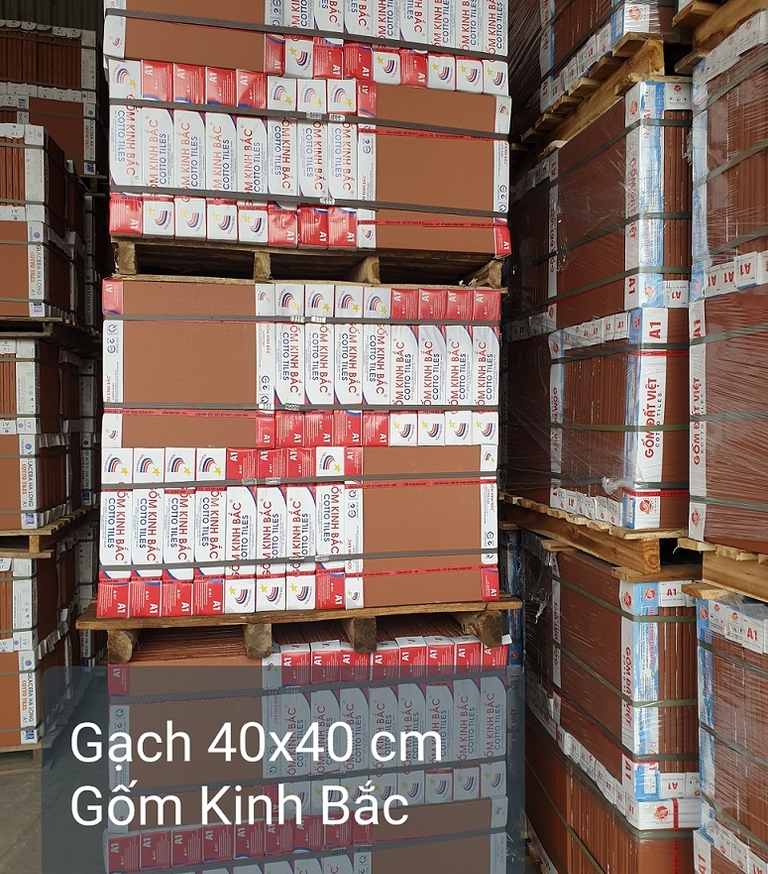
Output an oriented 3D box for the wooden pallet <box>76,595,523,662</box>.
[{"bbox_3d":[-0.276,0.484,2.391,1.094,0.113,1.030,0,0,-12],"label":"wooden pallet"}]

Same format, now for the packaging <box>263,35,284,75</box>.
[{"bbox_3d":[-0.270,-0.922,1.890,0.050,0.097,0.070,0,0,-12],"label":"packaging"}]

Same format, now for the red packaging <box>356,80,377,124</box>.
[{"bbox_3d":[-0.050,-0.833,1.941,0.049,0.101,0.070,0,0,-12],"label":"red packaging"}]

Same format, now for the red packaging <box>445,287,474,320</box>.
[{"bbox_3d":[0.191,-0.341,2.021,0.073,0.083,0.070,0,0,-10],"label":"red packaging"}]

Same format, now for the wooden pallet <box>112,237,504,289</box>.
[{"bbox_3d":[-0.256,-0.425,2.389,0.981,0.097,0.950,0,0,-11],"label":"wooden pallet"}]

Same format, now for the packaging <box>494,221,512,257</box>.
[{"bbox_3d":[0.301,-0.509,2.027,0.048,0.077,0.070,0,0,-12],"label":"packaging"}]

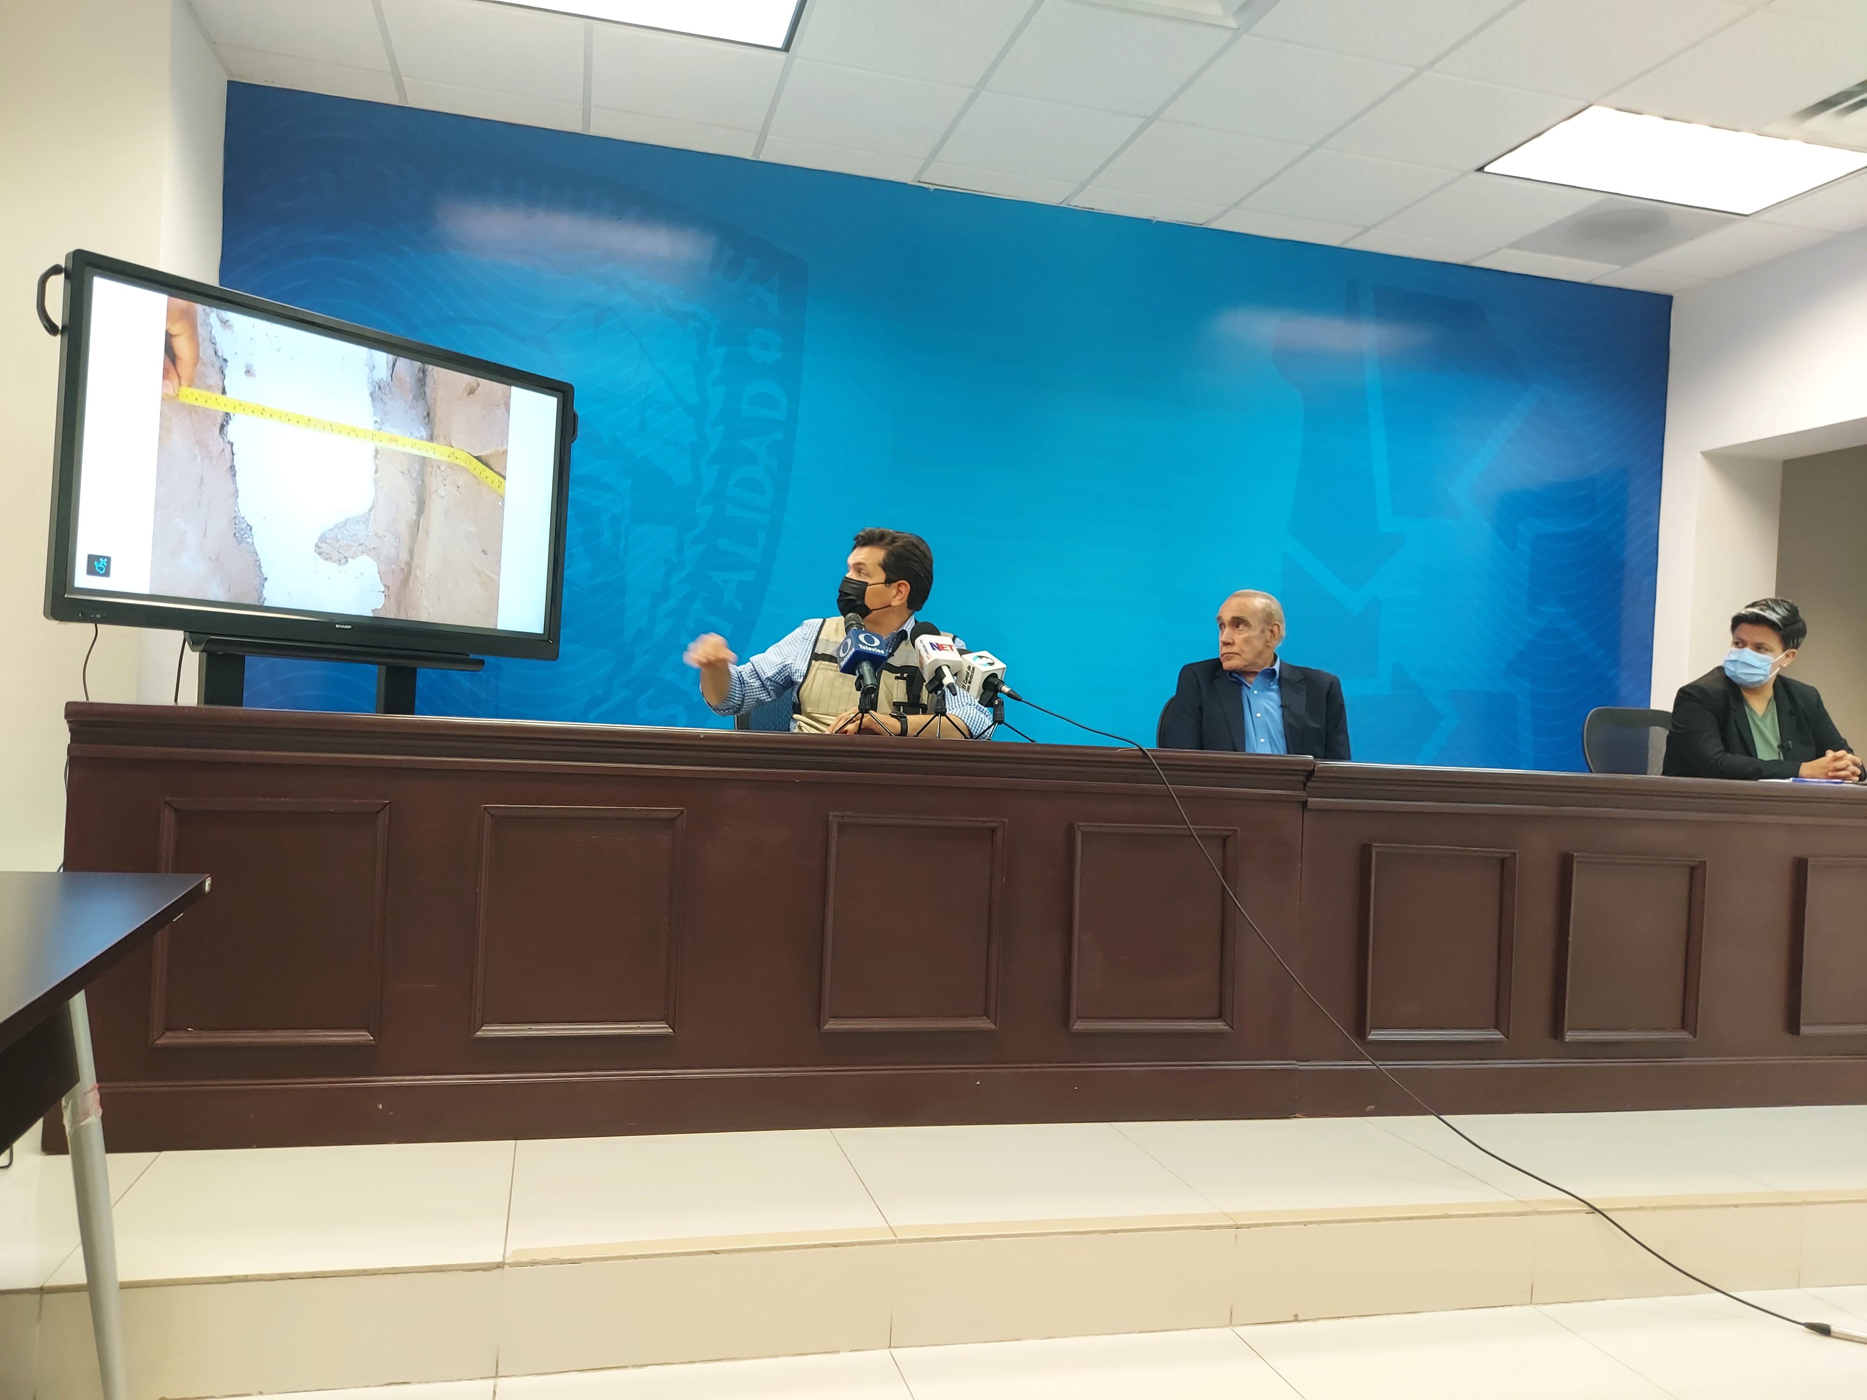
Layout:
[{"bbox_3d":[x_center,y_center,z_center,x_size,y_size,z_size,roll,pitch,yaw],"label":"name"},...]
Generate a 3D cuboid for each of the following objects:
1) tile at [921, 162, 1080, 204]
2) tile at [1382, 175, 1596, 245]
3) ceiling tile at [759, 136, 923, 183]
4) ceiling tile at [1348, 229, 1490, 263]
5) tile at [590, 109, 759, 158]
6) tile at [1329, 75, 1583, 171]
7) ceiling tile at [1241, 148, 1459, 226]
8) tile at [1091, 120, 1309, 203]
[{"bbox_3d":[0.255,-1.978,5.128,0.586,0.020,0.203,3,0,-15],"label":"tile"},{"bbox_3d":[2.129,-1.890,5.199,0.602,0.025,0.602,3,0,-15],"label":"tile"},{"bbox_3d":[-0.333,-2.006,4.972,0.586,0.020,0.203,3,0,-15],"label":"ceiling tile"},{"bbox_3d":[2.022,-1.891,5.598,0.586,0.020,0.203,3,0,-15],"label":"ceiling tile"},{"bbox_3d":[-0.923,-2.039,4.821,0.602,0.025,0.224,3,0,-15],"label":"tile"},{"bbox_3d":[1.697,-1.907,4.447,0.586,0.020,0.586,3,0,-15],"label":"tile"},{"bbox_3d":[1.540,-1.915,5.037,0.586,0.020,0.586,3,0,-15],"label":"ceiling tile"},{"bbox_3d":[0.952,-1.944,4.880,0.586,0.020,0.586,3,0,-15],"label":"tile"}]

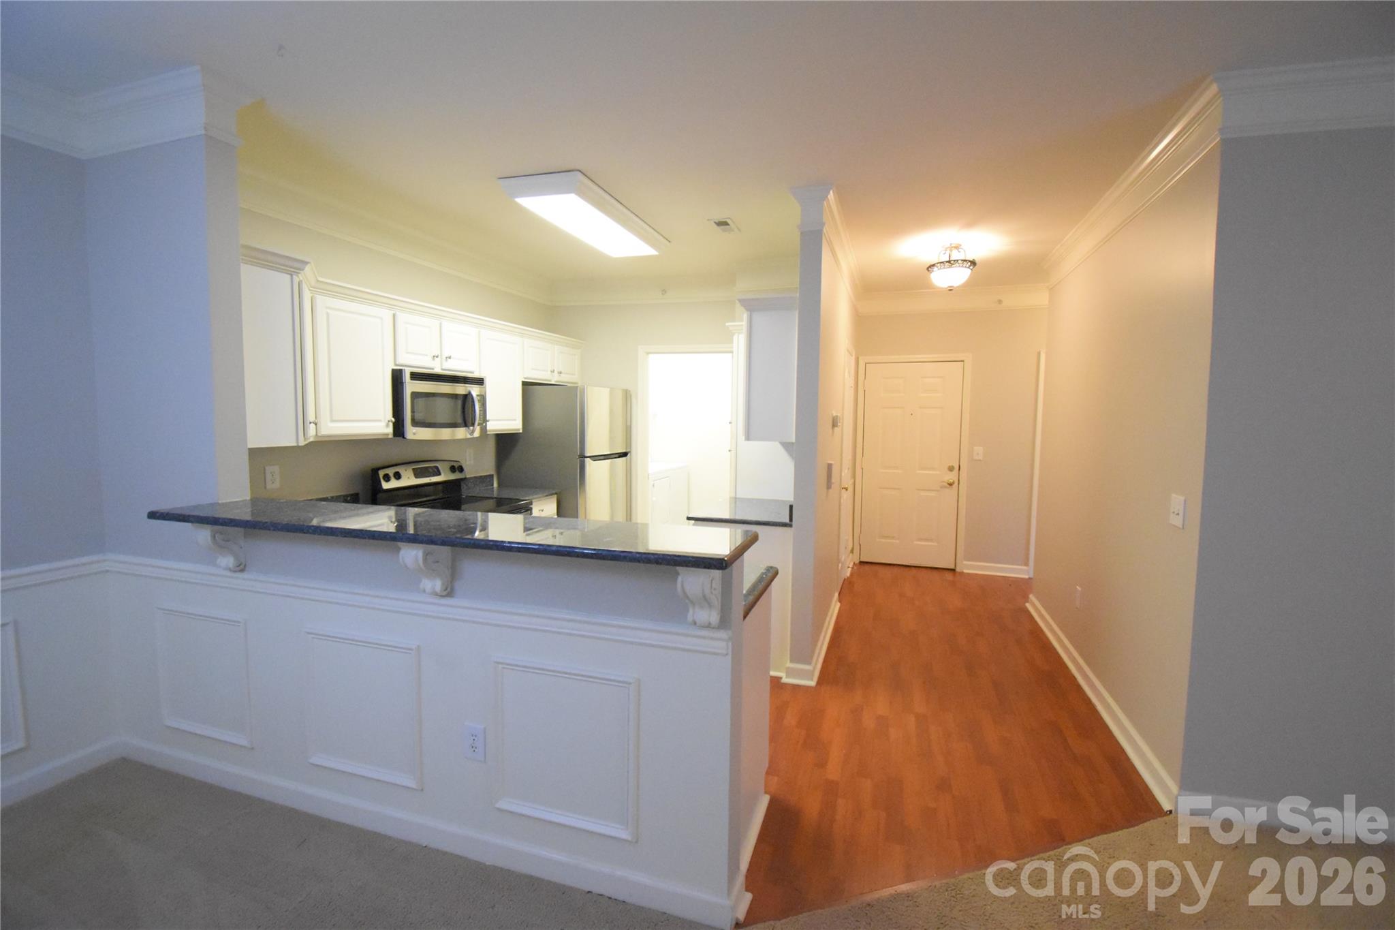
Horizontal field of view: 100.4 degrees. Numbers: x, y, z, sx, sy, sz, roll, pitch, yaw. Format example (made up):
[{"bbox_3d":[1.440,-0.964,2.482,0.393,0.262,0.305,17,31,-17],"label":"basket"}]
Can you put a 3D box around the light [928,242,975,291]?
[{"bbox_3d":[1.732,-1.353,3.951,0.318,0.321,0.314,2,5,19],"label":"light"}]

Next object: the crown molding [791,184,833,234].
[{"bbox_3d":[0.592,-1.344,3.045,0.225,0.209,0.061,2,5,19],"label":"crown molding"}]

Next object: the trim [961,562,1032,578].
[{"bbox_3d":[2.911,1.026,5.671,0.590,0.100,0.030,2,5,18],"label":"trim"}]

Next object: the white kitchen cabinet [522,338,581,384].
[{"bbox_3d":[-1.385,-0.879,5.077,0.319,0.325,0.930,2,5,18],"label":"white kitchen cabinet"}]

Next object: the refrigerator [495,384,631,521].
[{"bbox_3d":[-1.074,0.233,4.827,0.835,1.713,0.754,2,5,19],"label":"refrigerator"}]

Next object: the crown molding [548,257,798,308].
[{"bbox_3d":[-0.244,-1.528,4.991,2.495,0.204,0.310,2,5,18],"label":"crown molding"}]

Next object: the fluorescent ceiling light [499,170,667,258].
[{"bbox_3d":[-0.595,-1.440,3.469,0.462,0.086,1.230,2,5,19],"label":"fluorescent ceiling light"}]

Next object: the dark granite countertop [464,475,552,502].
[{"bbox_3d":[-1.432,0.182,4.283,0.607,0.159,0.466,2,5,19],"label":"dark granite countertop"}]

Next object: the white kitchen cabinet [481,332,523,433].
[{"bbox_3d":[-1.544,-0.620,4.255,0.327,0.770,0.456,2,5,19],"label":"white kitchen cabinet"}]

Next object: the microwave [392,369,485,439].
[{"bbox_3d":[-1.772,-0.388,3.817,0.406,0.409,0.751,2,5,18],"label":"microwave"}]

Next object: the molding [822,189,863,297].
[{"bbox_3d":[1.159,-1.487,4.443,0.061,0.207,3.056,2,5,19],"label":"molding"}]

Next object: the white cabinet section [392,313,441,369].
[{"bbox_3d":[-1.842,-0.744,3.553,0.330,0.330,0.380,1,4,19],"label":"white cabinet section"}]

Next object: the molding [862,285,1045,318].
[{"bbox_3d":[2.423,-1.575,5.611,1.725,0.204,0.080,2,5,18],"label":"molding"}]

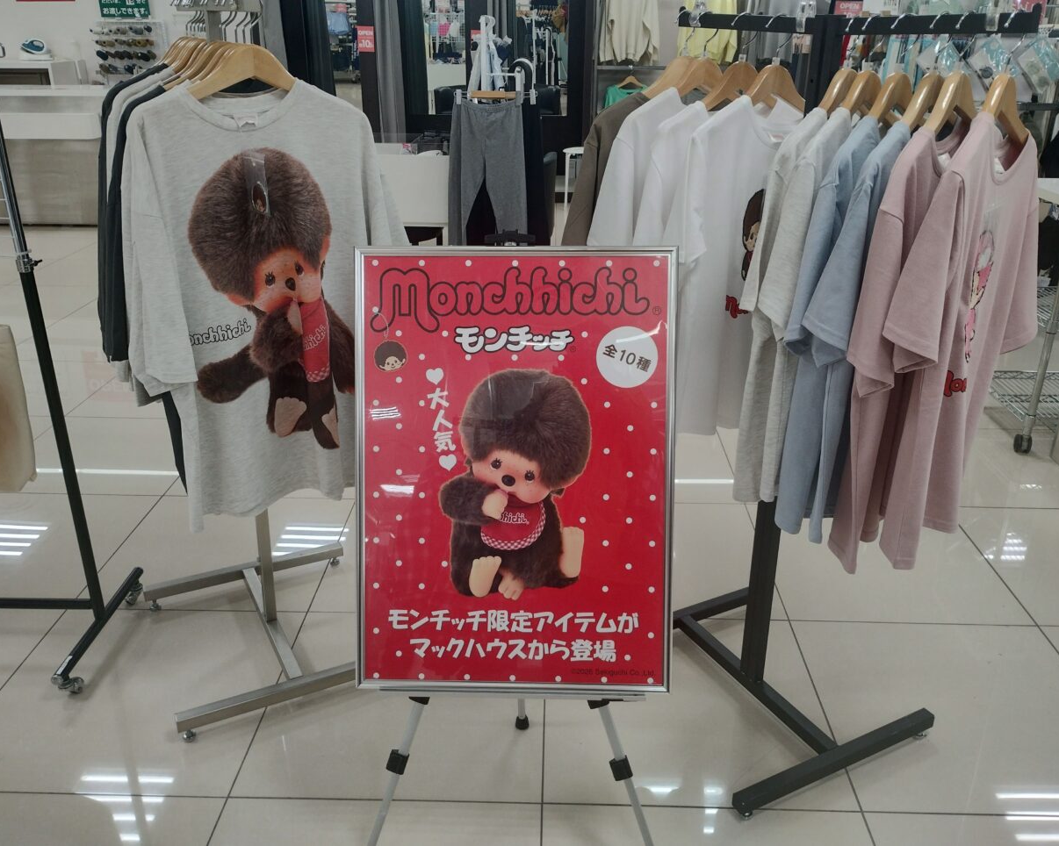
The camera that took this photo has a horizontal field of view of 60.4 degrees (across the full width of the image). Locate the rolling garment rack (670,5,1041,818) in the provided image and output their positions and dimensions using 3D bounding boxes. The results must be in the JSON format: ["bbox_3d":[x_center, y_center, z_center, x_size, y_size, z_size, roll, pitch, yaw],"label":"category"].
[{"bbox_3d":[0.467,-0.042,1.733,0.500,1.375,0.770,-12,27,-25],"label":"rolling garment rack"}]

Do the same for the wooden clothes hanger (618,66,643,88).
[{"bbox_3d":[0.808,-2.730,7.250,0.390,0.210,0.040,1,24,2],"label":"wooden clothes hanger"}]

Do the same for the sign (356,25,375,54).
[{"bbox_3d":[-1.247,-2.930,6.950,0.132,0.183,0.008,1,24,2],"label":"sign"}]

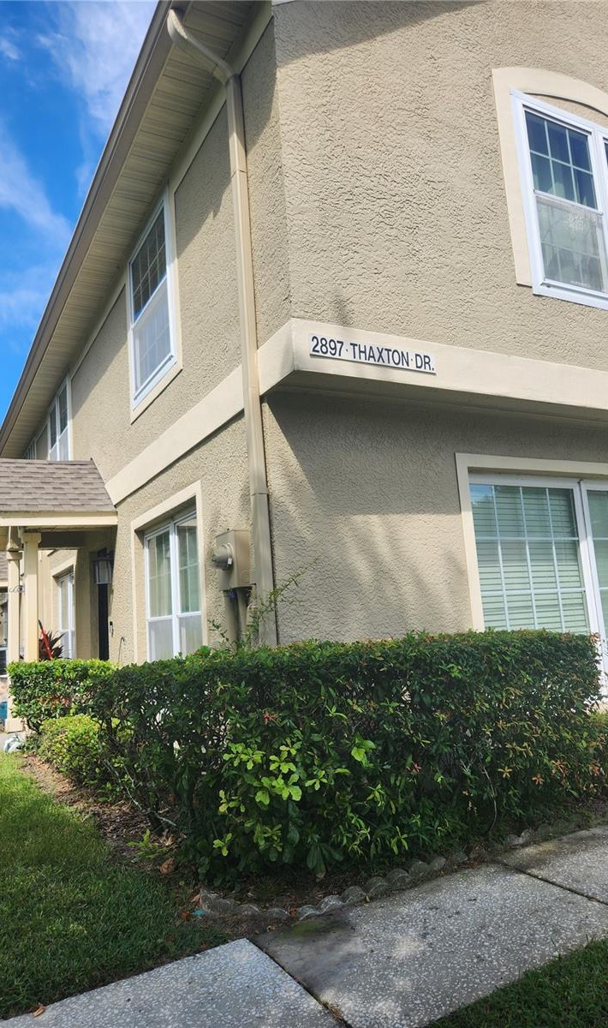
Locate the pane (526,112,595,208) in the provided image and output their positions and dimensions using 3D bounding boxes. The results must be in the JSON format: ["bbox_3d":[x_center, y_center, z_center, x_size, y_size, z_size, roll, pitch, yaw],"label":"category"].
[{"bbox_3d":[2.123,-2.885,5.607,0.750,0.700,0.050,1,-9,-29],"label":"pane"}]

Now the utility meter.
[{"bbox_3d":[-0.518,0.317,4.598,0.215,0.380,0.300,1,-9,-29],"label":"utility meter"}]

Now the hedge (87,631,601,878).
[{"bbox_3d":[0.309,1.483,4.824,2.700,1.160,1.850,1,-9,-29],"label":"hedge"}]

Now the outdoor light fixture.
[{"bbox_3d":[-2.302,0.647,7.809,0.250,0.400,0.200,1,-9,-29],"label":"outdoor light fixture"}]

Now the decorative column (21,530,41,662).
[{"bbox_3d":[-2.887,1.327,7.235,0.200,2.280,0.200,1,-9,-29],"label":"decorative column"}]

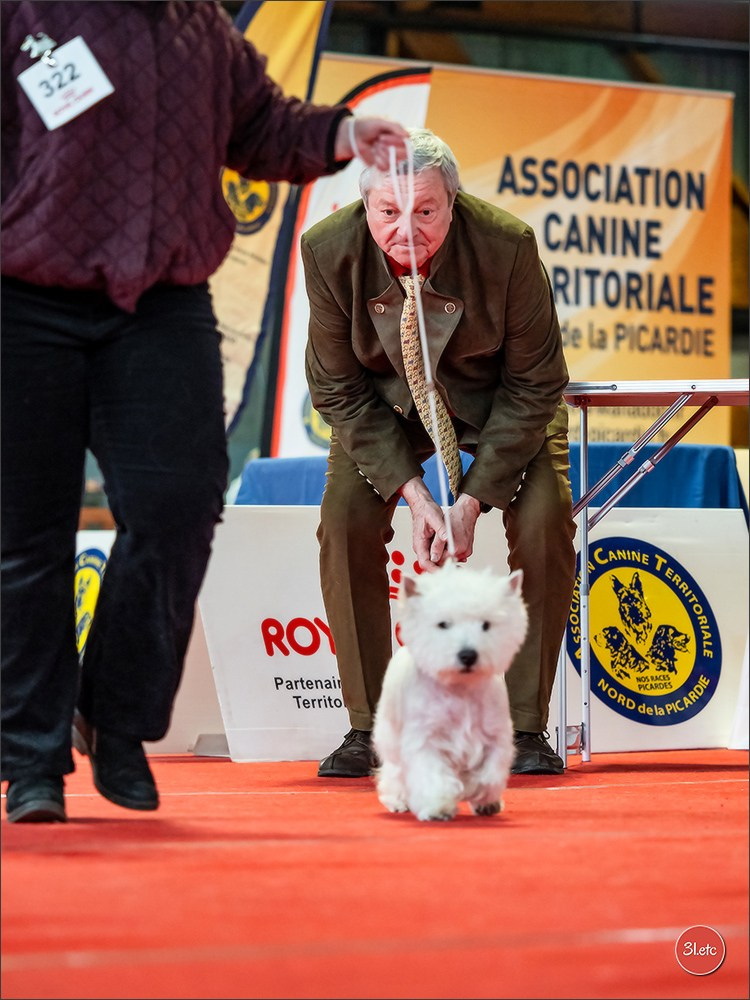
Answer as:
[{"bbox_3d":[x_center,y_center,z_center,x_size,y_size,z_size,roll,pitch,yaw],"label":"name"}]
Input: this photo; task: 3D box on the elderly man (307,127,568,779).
[{"bbox_3d":[0.121,-0.076,9.273,0.520,1.190,0.750,0,-1,5],"label":"elderly man"}]

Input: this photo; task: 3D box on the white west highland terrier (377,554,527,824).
[{"bbox_3d":[0.115,0.291,7.556,0.195,0.388,0.490,0,-1,-9],"label":"white west highland terrier"}]

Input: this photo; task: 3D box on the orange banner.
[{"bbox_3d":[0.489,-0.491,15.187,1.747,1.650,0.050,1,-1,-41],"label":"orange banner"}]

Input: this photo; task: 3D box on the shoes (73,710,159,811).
[{"bbox_3d":[-0.396,0.372,7.450,0.095,0.095,0.265,0,21,-20],"label":"shoes"}]

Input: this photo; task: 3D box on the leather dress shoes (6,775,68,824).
[{"bbox_3d":[-0.509,0.432,7.373,0.093,0.100,0.265,0,-1,0],"label":"leather dress shoes"}]

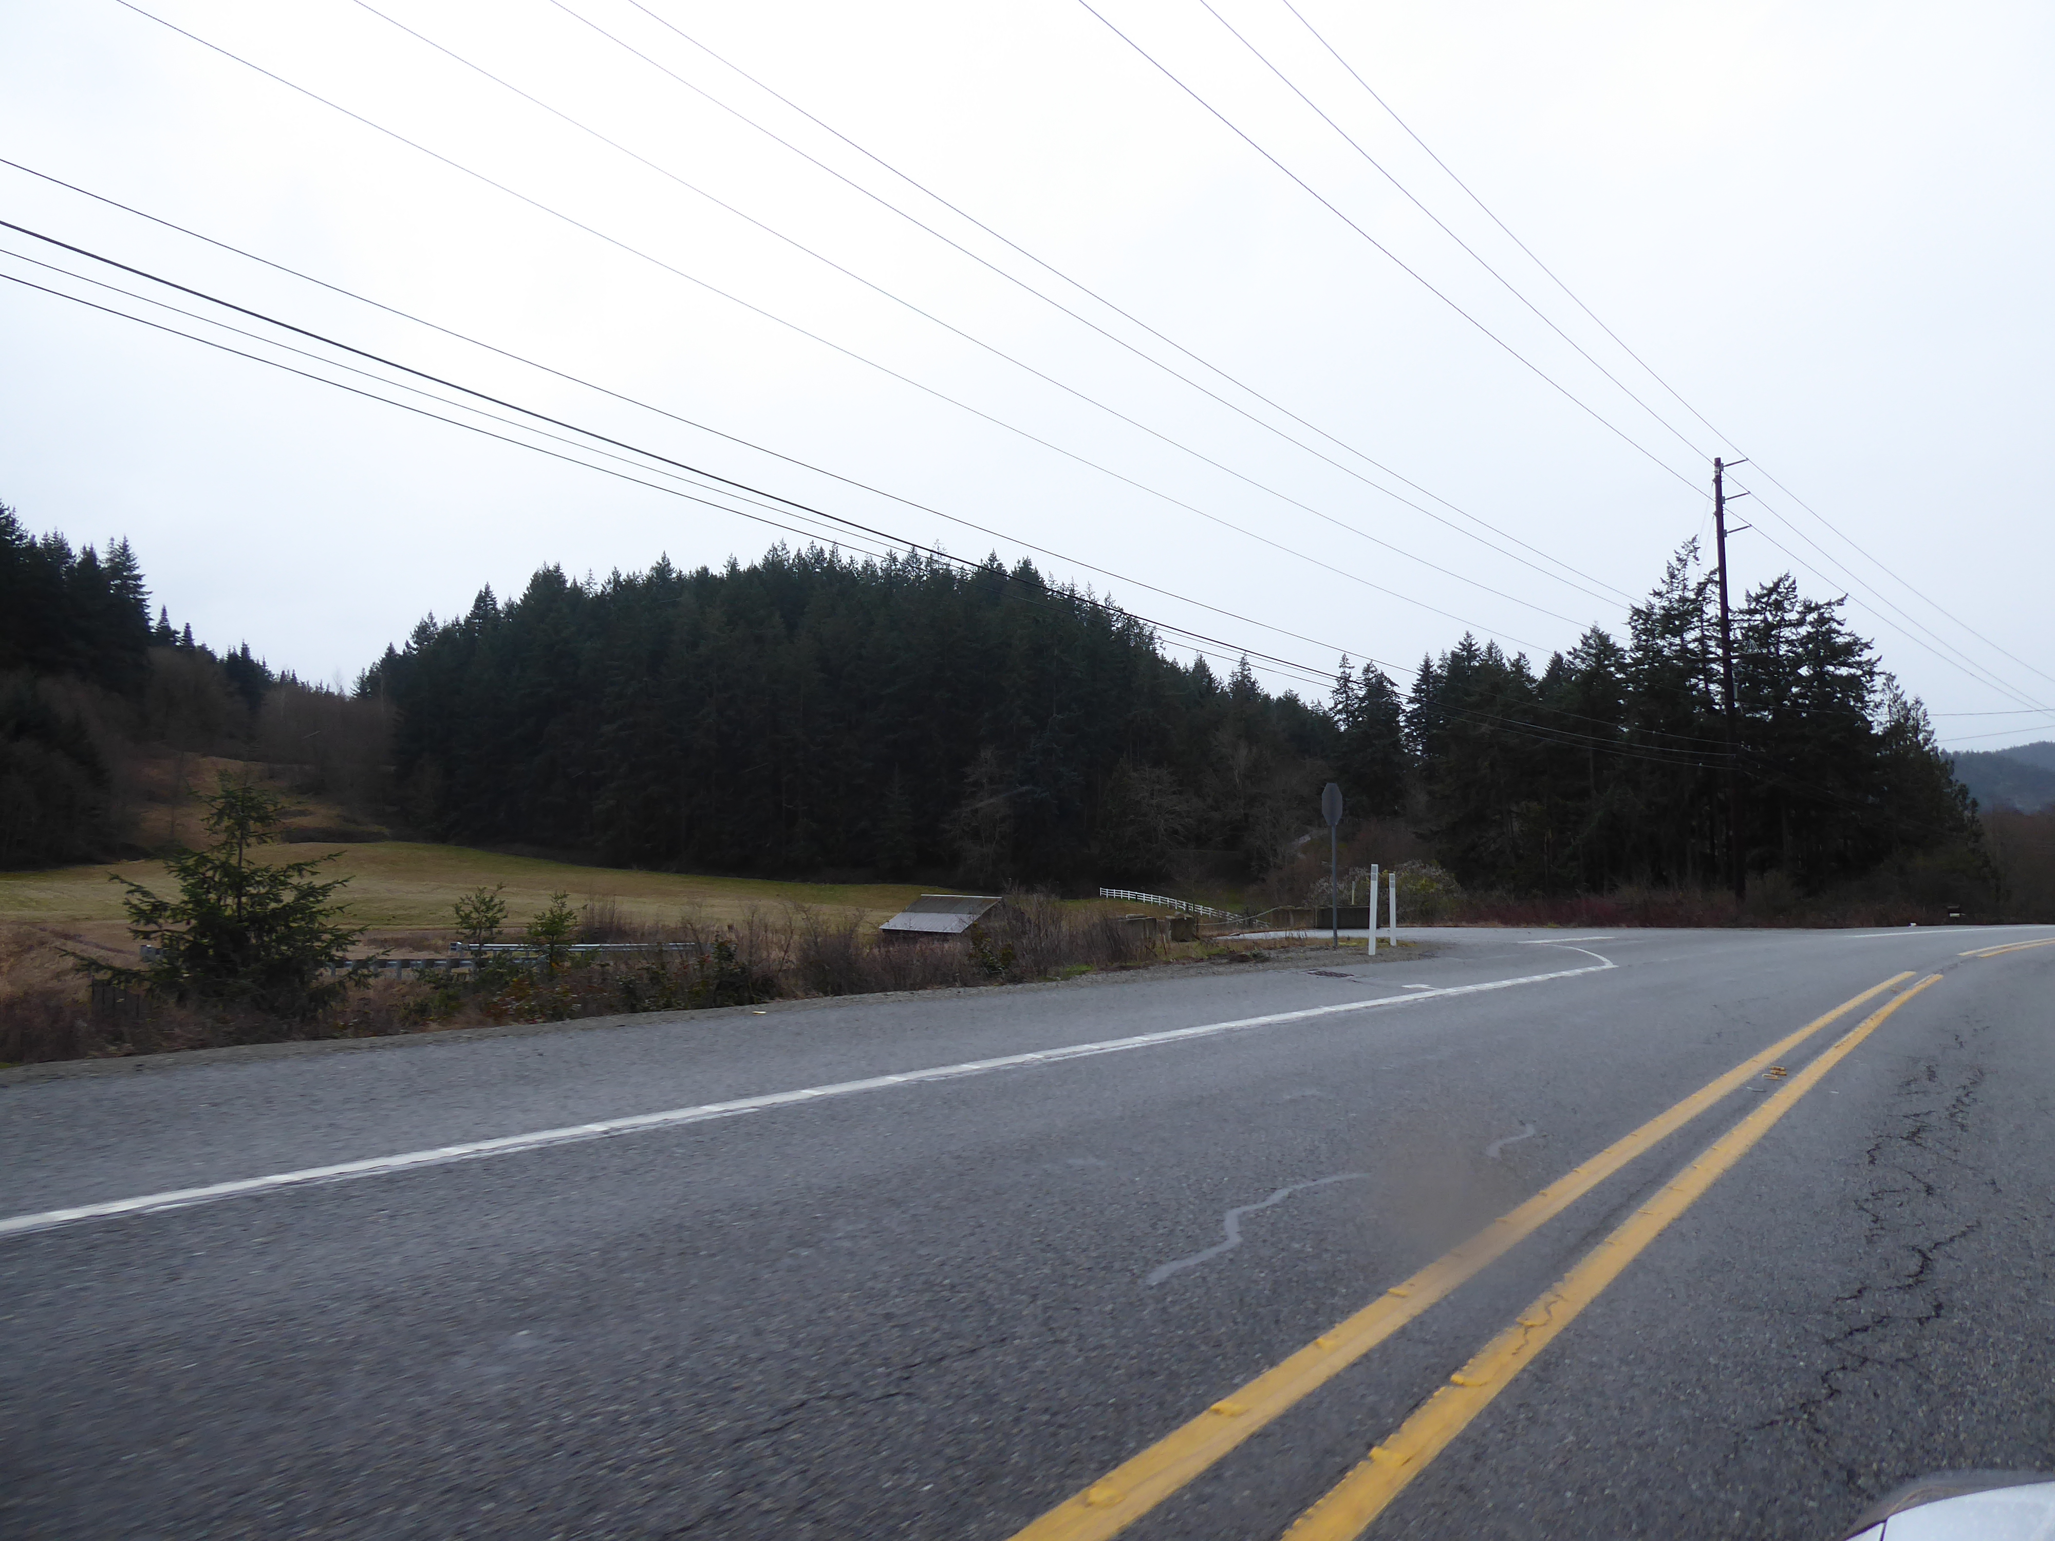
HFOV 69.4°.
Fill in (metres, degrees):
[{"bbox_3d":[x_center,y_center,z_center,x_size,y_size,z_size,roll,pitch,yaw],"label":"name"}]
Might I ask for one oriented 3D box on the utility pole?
[{"bbox_3d":[28.787,-3.668,60.852,0.420,18.600,0.420,0,-5,0],"label":"utility pole"}]

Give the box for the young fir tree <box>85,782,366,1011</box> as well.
[{"bbox_3d":[-5.944,0.952,11.000,2.000,1.870,1.950,0,-5,0],"label":"young fir tree"}]

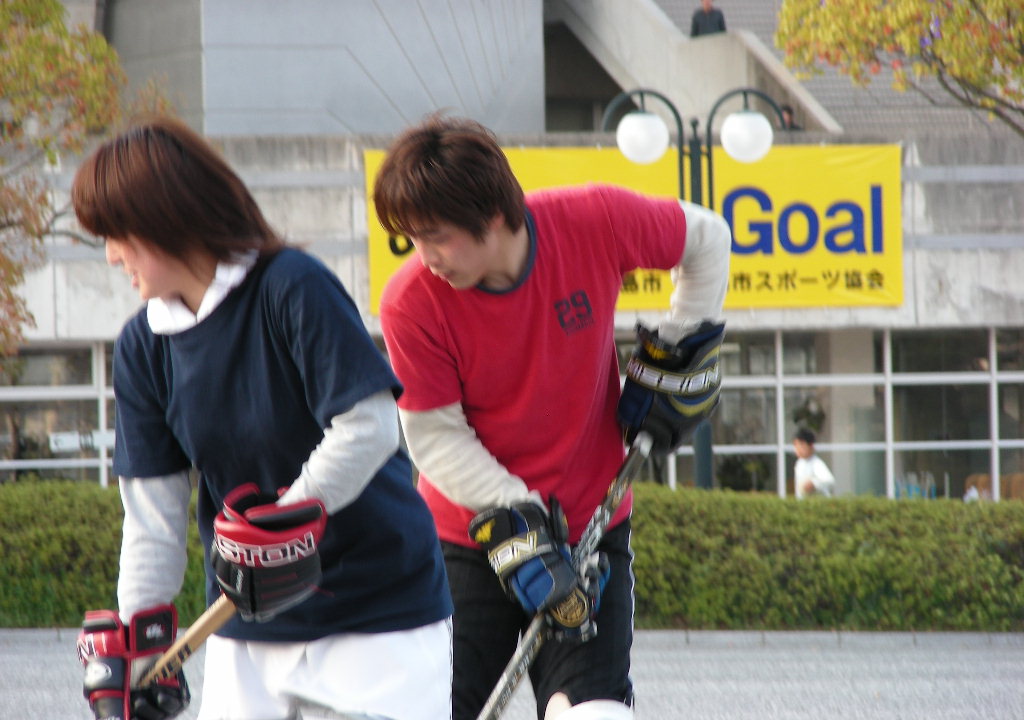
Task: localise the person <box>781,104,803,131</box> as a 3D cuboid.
[{"bbox_3d":[3.235,-2.121,78.984,0.470,1.680,0.320,-2,-1,34],"label":"person"}]

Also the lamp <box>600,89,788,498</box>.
[{"bbox_3d":[1.500,-0.032,54.000,1.470,4.280,0.420,-1,-1,-10],"label":"lamp"}]

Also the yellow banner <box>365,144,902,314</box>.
[{"bbox_3d":[1.341,-1.408,73.000,6.070,1.770,0.050,-1,-1,-18],"label":"yellow banner"}]

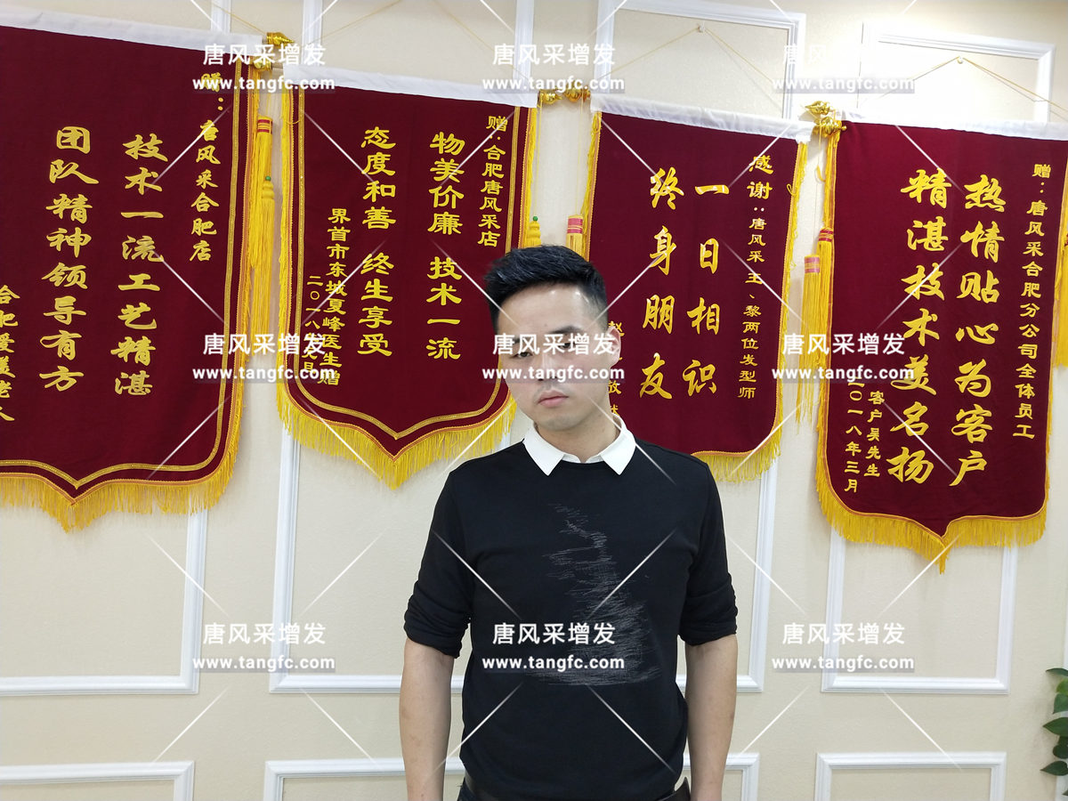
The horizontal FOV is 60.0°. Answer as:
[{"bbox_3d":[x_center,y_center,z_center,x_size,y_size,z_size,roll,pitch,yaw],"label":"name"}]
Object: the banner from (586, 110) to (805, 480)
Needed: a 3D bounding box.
[{"bbox_3d":[0.355,-0.203,2.079,0.508,0.854,0.030,3,2,-9],"label":"banner"}]

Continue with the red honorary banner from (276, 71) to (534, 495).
[{"bbox_3d":[-0.280,-0.234,1.974,0.532,0.850,0.030,3,2,-9],"label":"red honorary banner"}]

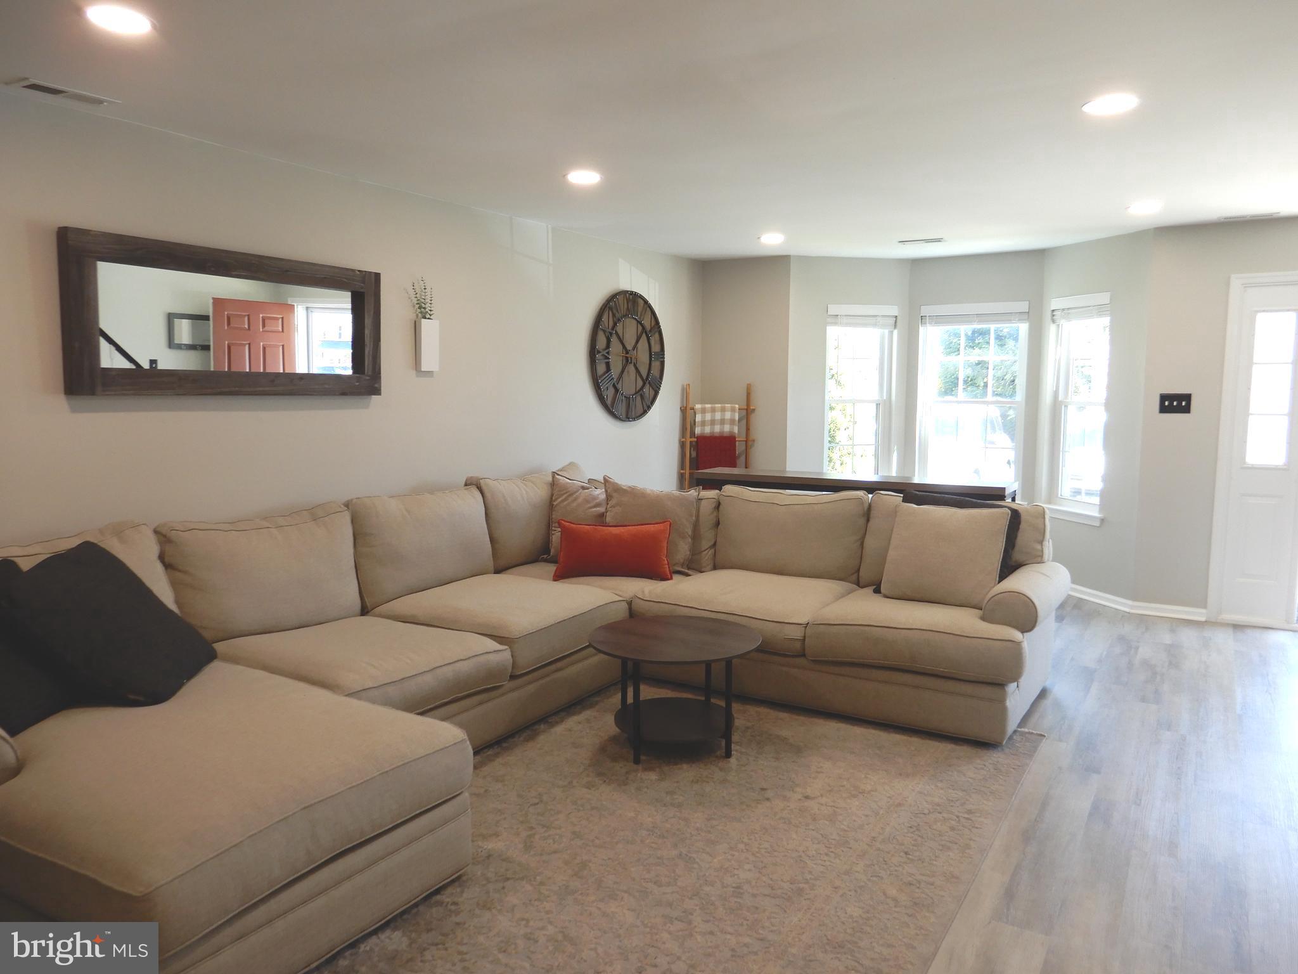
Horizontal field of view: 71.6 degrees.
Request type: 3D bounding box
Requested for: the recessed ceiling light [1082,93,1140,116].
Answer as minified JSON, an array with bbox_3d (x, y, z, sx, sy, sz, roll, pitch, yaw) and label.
[{"bbox_3d":[1.633,-1.352,3.185,0.185,0.025,0.185,4,7,32],"label":"recessed ceiling light"}]

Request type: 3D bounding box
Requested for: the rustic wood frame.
[{"bbox_3d":[-1.735,-0.695,3.875,0.065,0.600,1.430,4,7,32],"label":"rustic wood frame"}]

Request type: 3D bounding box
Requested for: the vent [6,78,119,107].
[{"bbox_3d":[-2.039,-1.364,3.138,0.145,0.015,0.300,4,7,32],"label":"vent"}]

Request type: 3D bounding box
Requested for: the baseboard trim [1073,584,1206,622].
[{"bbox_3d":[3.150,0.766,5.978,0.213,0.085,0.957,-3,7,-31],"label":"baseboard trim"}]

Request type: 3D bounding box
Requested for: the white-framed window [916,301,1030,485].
[{"bbox_3d":[2.428,-0.637,6.802,0.770,1.450,0.110,4,7,30],"label":"white-framed window"}]

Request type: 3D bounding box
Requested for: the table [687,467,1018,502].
[{"bbox_3d":[1.163,0.399,5.356,1.850,0.925,0.360,4,7,30],"label":"table"}]

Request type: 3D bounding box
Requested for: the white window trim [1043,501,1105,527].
[{"bbox_3d":[2.963,0.198,6.348,0.070,0.085,0.640,-1,6,-15],"label":"white window trim"}]

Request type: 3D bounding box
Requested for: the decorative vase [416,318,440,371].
[{"bbox_3d":[-1.176,-0.748,4.775,0.050,0.265,0.120,4,7,32],"label":"decorative vase"}]

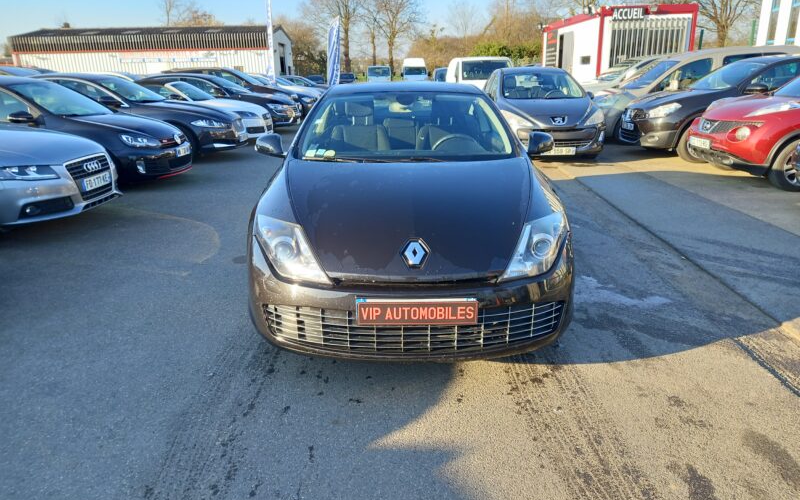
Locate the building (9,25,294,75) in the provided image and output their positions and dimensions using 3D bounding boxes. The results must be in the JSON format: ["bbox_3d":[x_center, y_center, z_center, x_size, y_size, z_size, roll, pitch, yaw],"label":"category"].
[{"bbox_3d":[-20.508,-16.918,51.522,21.500,5.300,11.000,-1,18,0],"label":"building"}]

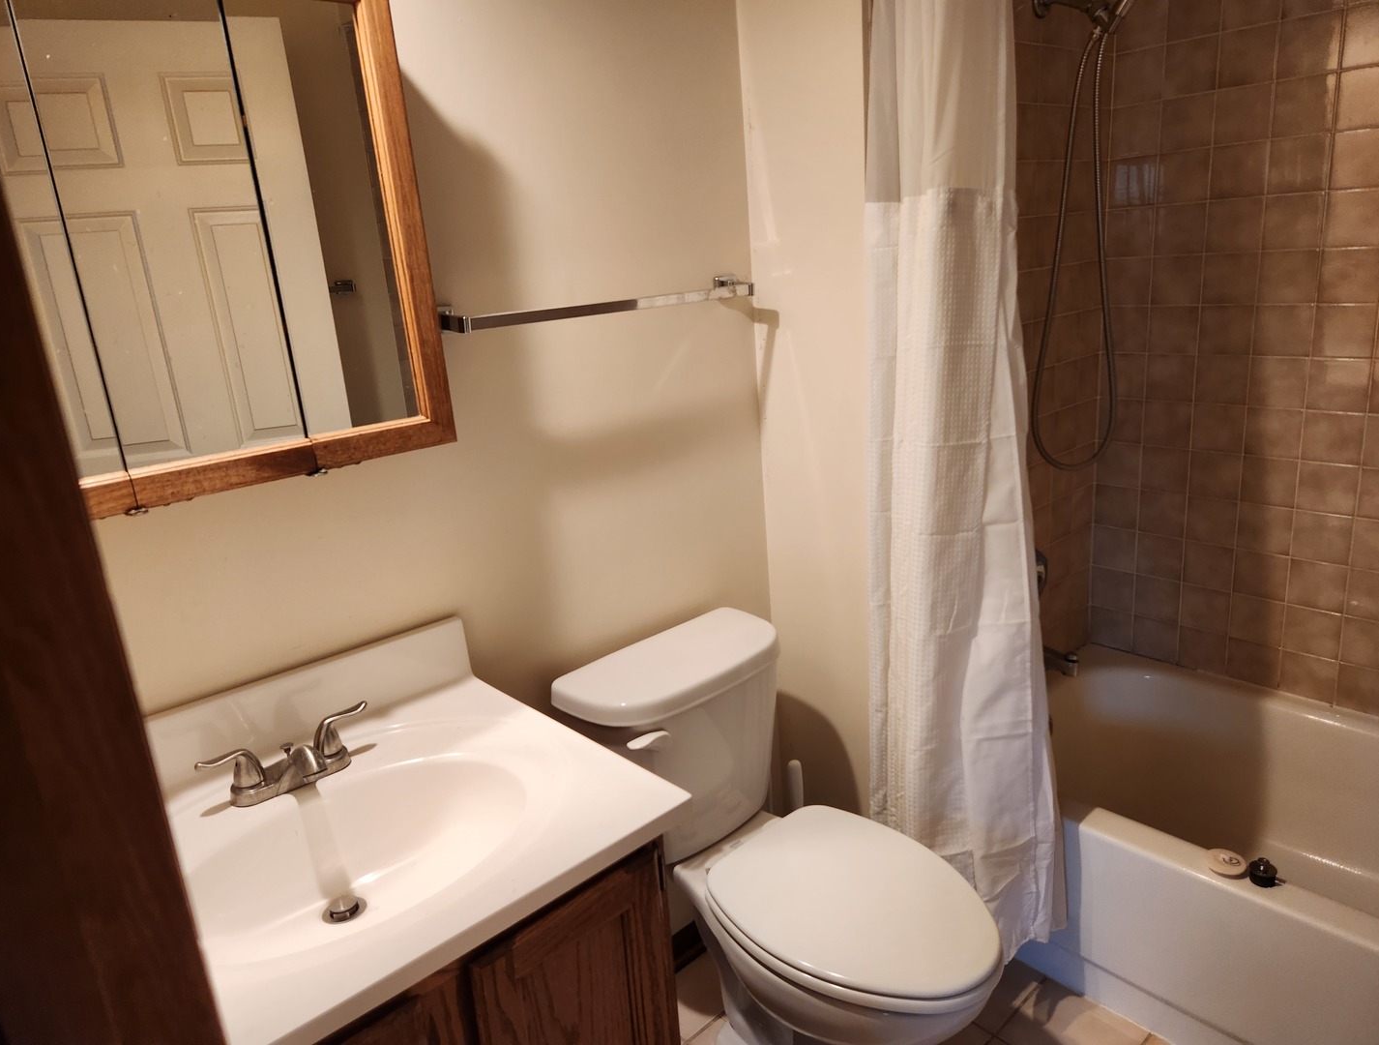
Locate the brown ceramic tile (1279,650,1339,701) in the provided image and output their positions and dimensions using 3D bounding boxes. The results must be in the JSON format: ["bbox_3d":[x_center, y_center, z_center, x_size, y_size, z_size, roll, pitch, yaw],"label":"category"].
[{"bbox_3d":[1.388,0.343,2.081,0.010,0.104,0.108,-18,21,-39],"label":"brown ceramic tile"}]

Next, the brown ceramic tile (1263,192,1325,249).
[{"bbox_3d":[1.235,-0.613,1.889,0.010,0.108,0.108,-18,21,-39],"label":"brown ceramic tile"}]

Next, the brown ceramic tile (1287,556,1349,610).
[{"bbox_3d":[1.367,0.134,2.014,0.009,0.108,0.108,-18,21,-38],"label":"brown ceramic tile"}]

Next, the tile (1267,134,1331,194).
[{"bbox_3d":[1.226,-0.719,1.862,0.010,0.108,0.108,-18,21,-38],"label":"tile"}]

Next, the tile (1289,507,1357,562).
[{"bbox_3d":[1.364,0.033,1.994,0.009,0.107,0.107,-19,21,-38],"label":"tile"}]

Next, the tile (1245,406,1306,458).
[{"bbox_3d":[1.272,-0.194,2.012,0.009,0.107,0.107,-19,21,-38],"label":"tile"}]

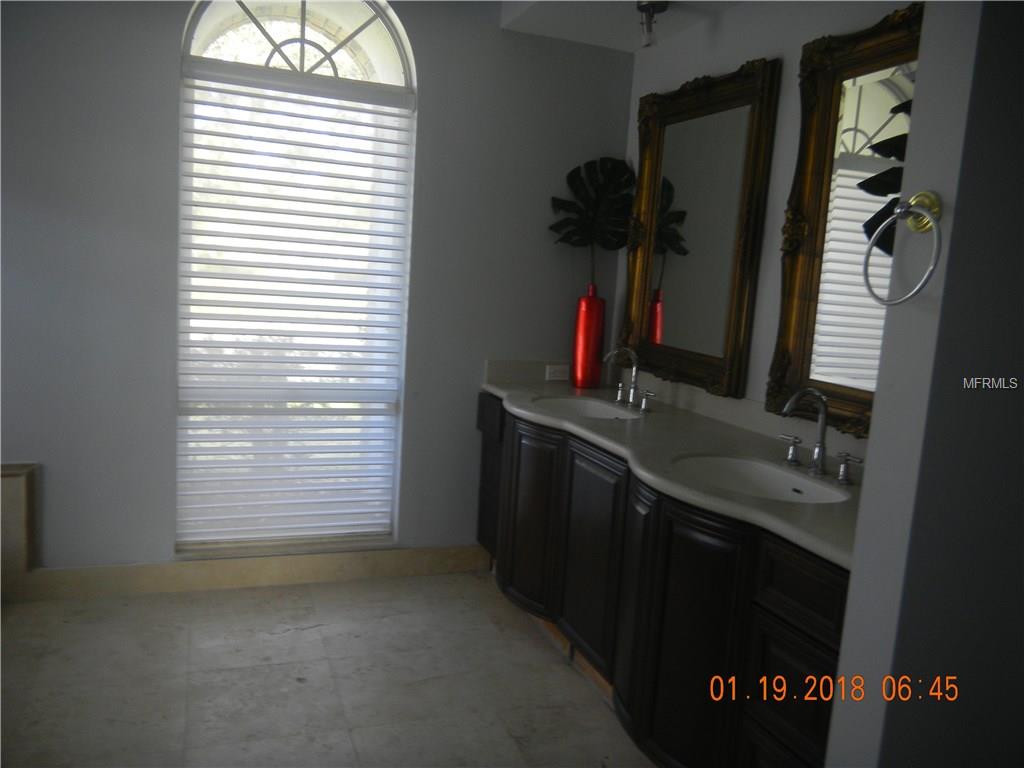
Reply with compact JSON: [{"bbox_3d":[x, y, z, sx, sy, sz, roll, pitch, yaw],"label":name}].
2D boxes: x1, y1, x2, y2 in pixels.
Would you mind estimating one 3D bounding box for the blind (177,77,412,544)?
[{"bbox_3d":[-0.893,-0.270,3.409,0.880,1.853,0.070,1,7,-20],"label":"blind"}]

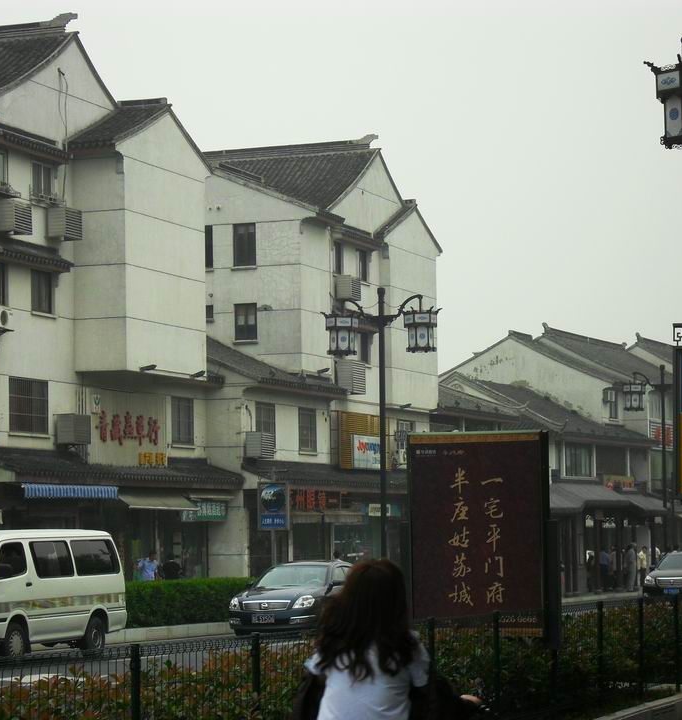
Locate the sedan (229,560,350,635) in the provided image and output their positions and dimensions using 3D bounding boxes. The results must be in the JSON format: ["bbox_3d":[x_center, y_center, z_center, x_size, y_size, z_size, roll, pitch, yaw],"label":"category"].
[{"bbox_3d":[-0.705,4.770,49.300,1.770,1.480,4.800,-2,-4,19],"label":"sedan"}]

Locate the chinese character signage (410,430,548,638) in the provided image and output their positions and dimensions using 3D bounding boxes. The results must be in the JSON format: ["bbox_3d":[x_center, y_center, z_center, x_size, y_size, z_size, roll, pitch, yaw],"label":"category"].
[{"bbox_3d":[1.207,1.548,21.528,1.200,1.800,0.200,-2,-4,20],"label":"chinese character signage"}]

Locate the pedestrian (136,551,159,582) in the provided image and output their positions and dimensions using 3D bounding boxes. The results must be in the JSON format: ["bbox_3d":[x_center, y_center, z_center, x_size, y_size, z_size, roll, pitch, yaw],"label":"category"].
[{"bbox_3d":[-4.770,5.573,60.939,0.520,1.660,0.360,-1,-4,-3],"label":"pedestrian"}]

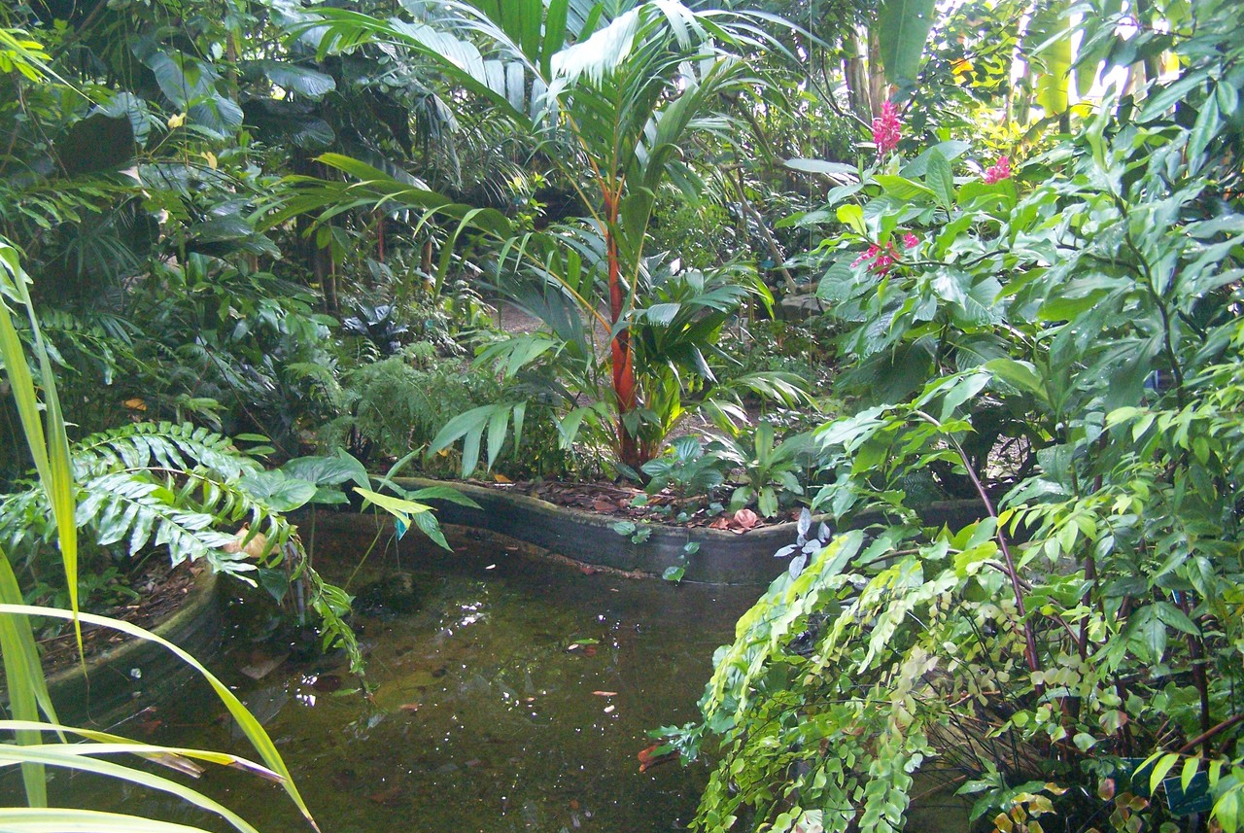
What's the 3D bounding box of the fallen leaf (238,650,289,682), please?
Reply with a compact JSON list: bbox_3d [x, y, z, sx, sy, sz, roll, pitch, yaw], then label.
[{"bbox_3d":[-1.145,0.797,4.367,0.120,0.015,0.220,2,12,15],"label":"fallen leaf"}]

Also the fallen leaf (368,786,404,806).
[{"bbox_3d":[-0.607,0.972,3.504,0.050,0.012,0.095,11,17,44],"label":"fallen leaf"}]

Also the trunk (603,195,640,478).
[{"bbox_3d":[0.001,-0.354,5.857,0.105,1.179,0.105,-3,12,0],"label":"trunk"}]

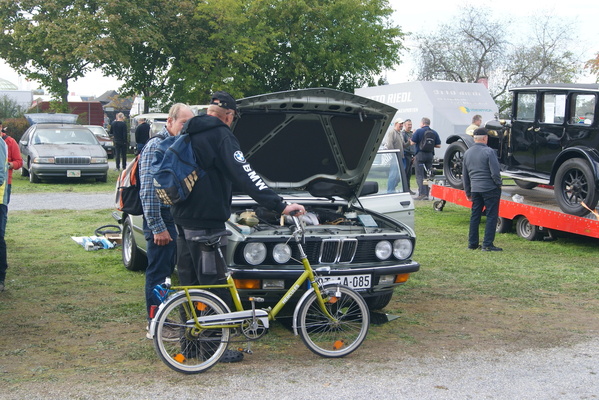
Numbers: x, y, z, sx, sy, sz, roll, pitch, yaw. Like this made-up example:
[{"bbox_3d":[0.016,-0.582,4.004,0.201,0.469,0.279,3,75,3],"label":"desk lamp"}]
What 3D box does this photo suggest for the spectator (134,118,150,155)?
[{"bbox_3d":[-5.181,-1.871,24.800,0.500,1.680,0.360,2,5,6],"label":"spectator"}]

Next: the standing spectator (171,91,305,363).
[{"bbox_3d":[-0.436,0.178,5.020,0.600,1.800,0.700,-3,7,-37],"label":"standing spectator"}]

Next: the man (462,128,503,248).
[{"bbox_3d":[2.590,-0.134,10.600,0.550,1.730,0.360,3,6,18],"label":"man"}]

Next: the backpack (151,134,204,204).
[{"bbox_3d":[-0.800,-0.207,4.930,0.310,0.450,0.220,10,-6,42],"label":"backpack"}]

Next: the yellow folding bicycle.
[{"bbox_3d":[-0.250,0.586,4.930,1.540,1.020,0.500,0,5,-31],"label":"yellow folding bicycle"}]

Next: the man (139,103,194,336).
[{"bbox_3d":[-0.985,0.144,5.550,0.450,1.740,0.520,0,6,-9],"label":"man"}]

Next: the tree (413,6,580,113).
[{"bbox_3d":[9.204,-5.583,35.000,7.800,7.000,7.000,1,5,0],"label":"tree"}]

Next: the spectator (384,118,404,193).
[{"bbox_3d":[2.091,-0.920,16.400,0.380,1.740,0.500,4,6,24],"label":"spectator"}]

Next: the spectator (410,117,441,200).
[{"bbox_3d":[2.674,-0.870,15.900,0.540,1.770,0.380,-1,6,-20],"label":"spectator"}]

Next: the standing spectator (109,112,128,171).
[{"bbox_3d":[-5.518,-1.782,22.900,0.520,1.750,0.360,1,5,-6],"label":"standing spectator"}]

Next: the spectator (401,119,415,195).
[{"bbox_3d":[2.477,-0.982,17.100,0.500,1.750,0.360,-2,6,-27],"label":"spectator"}]

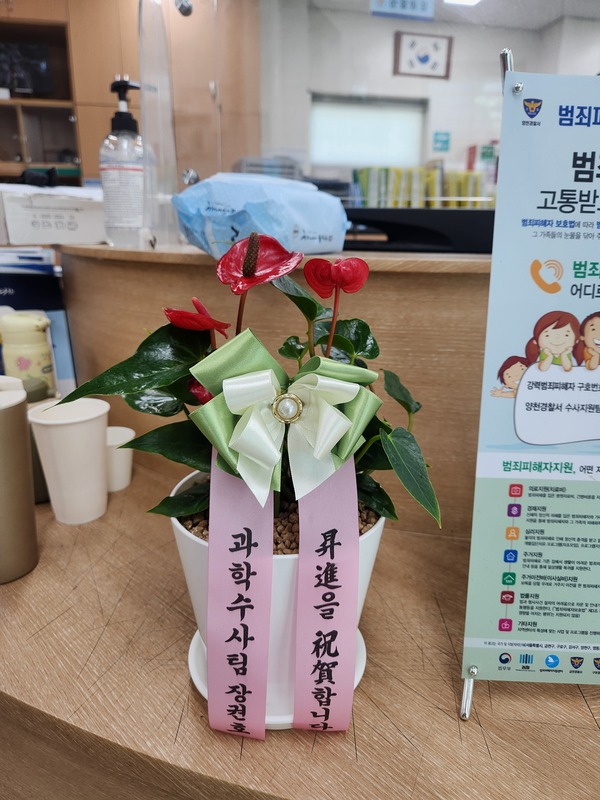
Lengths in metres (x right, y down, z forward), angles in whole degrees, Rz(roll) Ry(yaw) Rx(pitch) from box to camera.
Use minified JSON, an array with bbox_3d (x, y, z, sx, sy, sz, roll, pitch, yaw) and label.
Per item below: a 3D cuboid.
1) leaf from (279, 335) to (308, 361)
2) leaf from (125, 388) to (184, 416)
[{"bbox_3d":[-0.004,-0.036,0.360,0.022,0.016,0.016,1,17,0],"label":"leaf"},{"bbox_3d":[-0.098,-0.001,0.376,0.054,0.021,0.028,1,17,0],"label":"leaf"}]

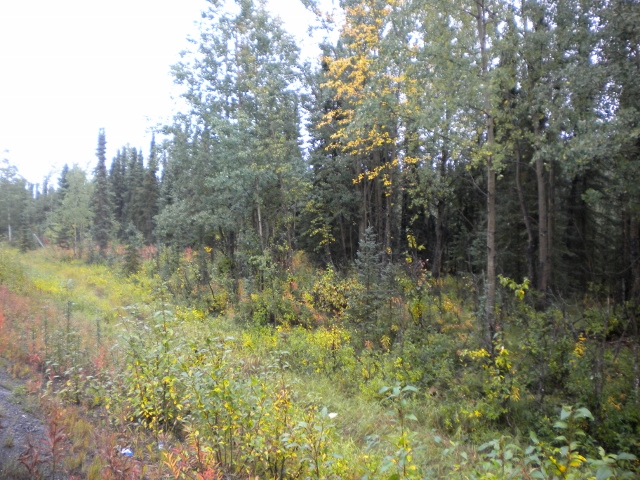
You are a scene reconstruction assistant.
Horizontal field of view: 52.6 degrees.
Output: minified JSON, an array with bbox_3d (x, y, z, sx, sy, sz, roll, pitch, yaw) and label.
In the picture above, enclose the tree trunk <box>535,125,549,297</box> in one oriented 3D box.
[{"bbox_3d":[6.161,-0.821,18.000,0.310,4.800,0.280,-1,1,0],"label":"tree trunk"}]

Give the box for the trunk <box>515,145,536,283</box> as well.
[{"bbox_3d":[5.875,-0.758,18.500,0.600,3.950,0.320,0,1,0],"label":"trunk"}]

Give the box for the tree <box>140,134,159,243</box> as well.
[{"bbox_3d":[-11.330,-3.323,43.000,1.250,7.300,1.250,0,1,0],"label":"tree"}]

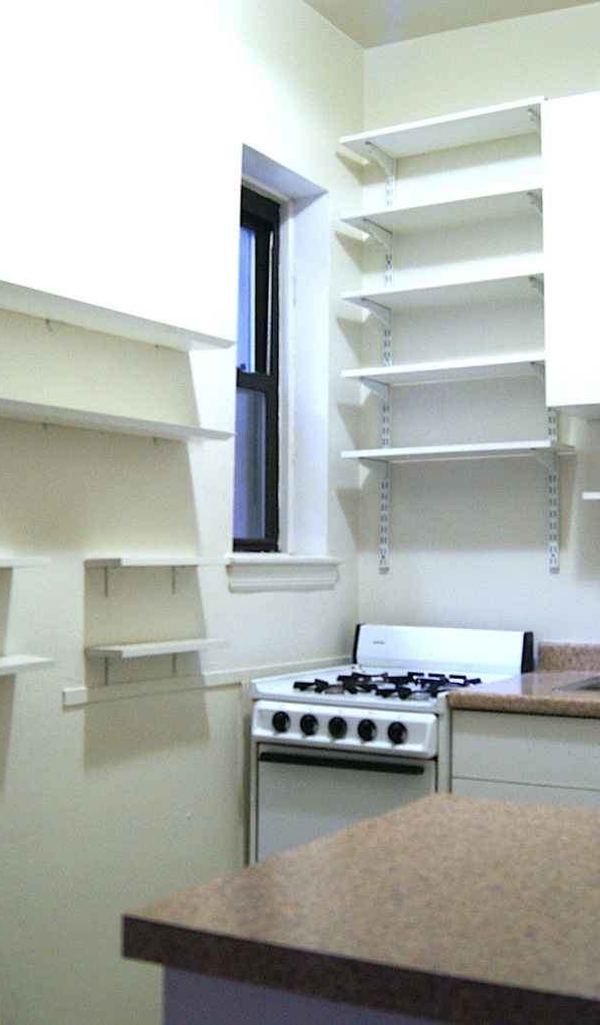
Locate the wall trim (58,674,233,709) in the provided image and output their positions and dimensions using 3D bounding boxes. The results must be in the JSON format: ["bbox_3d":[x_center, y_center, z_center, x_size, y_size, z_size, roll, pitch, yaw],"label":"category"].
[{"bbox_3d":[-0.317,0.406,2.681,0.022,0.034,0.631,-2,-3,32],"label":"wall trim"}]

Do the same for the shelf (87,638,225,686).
[{"bbox_3d":[-0.306,0.331,2.523,0.102,0.084,0.378,-1,-3,31],"label":"shelf"}]

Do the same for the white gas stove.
[{"bbox_3d":[0.259,0.837,3.043,0.525,1.035,0.645,-1,-3,27],"label":"white gas stove"}]

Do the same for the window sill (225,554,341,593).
[{"bbox_3d":[-0.066,0.163,3.074,0.080,0.090,0.550,-2,-3,32],"label":"window sill"}]

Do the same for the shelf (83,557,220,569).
[{"bbox_3d":[-0.316,0.116,2.622,0.100,0.020,0.390,-2,-3,32],"label":"shelf"}]

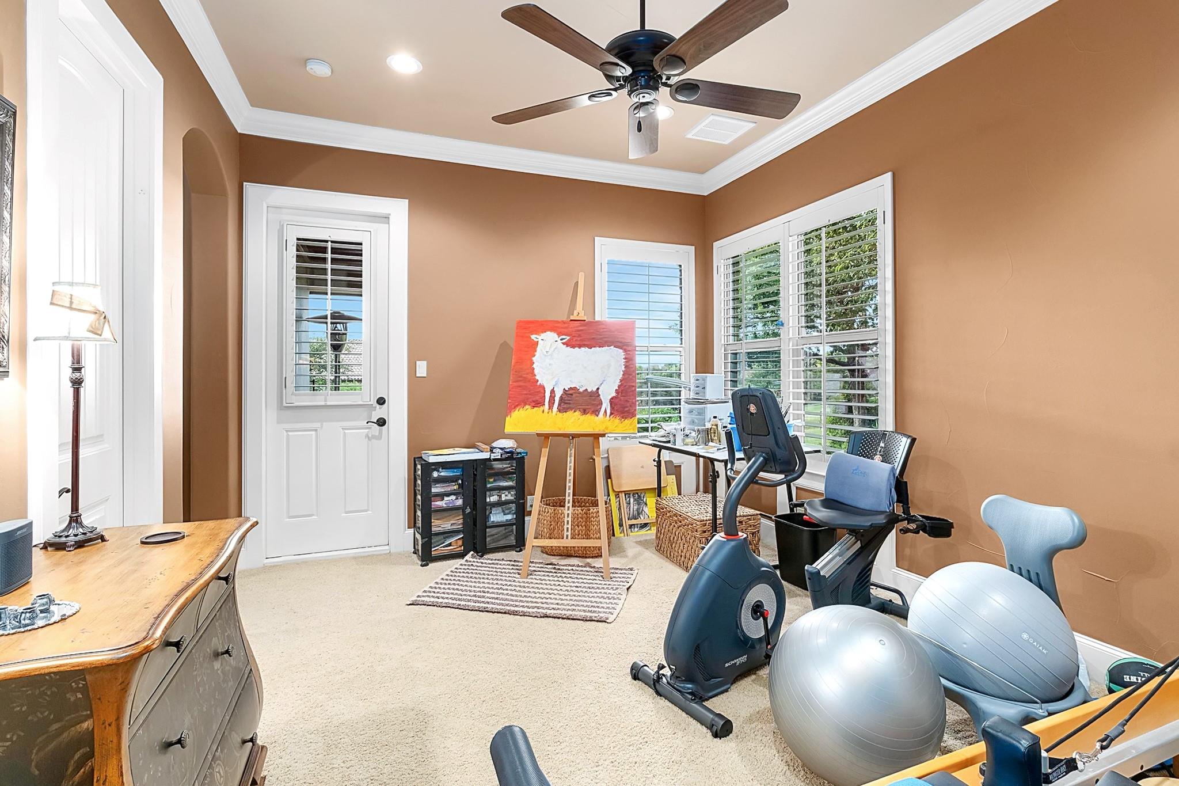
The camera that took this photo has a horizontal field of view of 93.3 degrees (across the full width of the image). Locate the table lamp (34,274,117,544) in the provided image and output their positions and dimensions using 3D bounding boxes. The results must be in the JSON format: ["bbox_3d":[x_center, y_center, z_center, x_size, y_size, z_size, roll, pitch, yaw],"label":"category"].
[{"bbox_3d":[-1.376,0.048,1.484,0.170,0.700,0.170,-1,1,-21],"label":"table lamp"}]

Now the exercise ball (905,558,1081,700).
[{"bbox_3d":[1.476,0.900,2.072,0.505,0.505,0.505,1,2,30],"label":"exercise ball"}]

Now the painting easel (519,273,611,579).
[{"bbox_3d":[-0.112,0.152,3.962,0.585,2.047,0.950,0,1,5],"label":"painting easel"}]

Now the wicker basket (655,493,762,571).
[{"bbox_3d":[0.818,0.978,3.906,0.500,0.370,0.670,-1,1,-21],"label":"wicker basket"}]

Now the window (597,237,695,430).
[{"bbox_3d":[0.494,-0.453,4.784,0.947,1.669,0.100,0,2,-20],"label":"window"}]

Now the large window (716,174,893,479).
[{"bbox_3d":[1.410,-0.404,3.990,0.100,1.737,1.806,0,2,-20],"label":"large window"}]

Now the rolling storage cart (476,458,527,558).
[{"bbox_3d":[-0.684,0.819,4.157,0.340,0.695,0.340,-1,1,-23],"label":"rolling storage cart"}]

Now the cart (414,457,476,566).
[{"bbox_3d":[-1.055,0.830,3.987,0.355,0.685,0.380,-1,2,-29],"label":"cart"}]

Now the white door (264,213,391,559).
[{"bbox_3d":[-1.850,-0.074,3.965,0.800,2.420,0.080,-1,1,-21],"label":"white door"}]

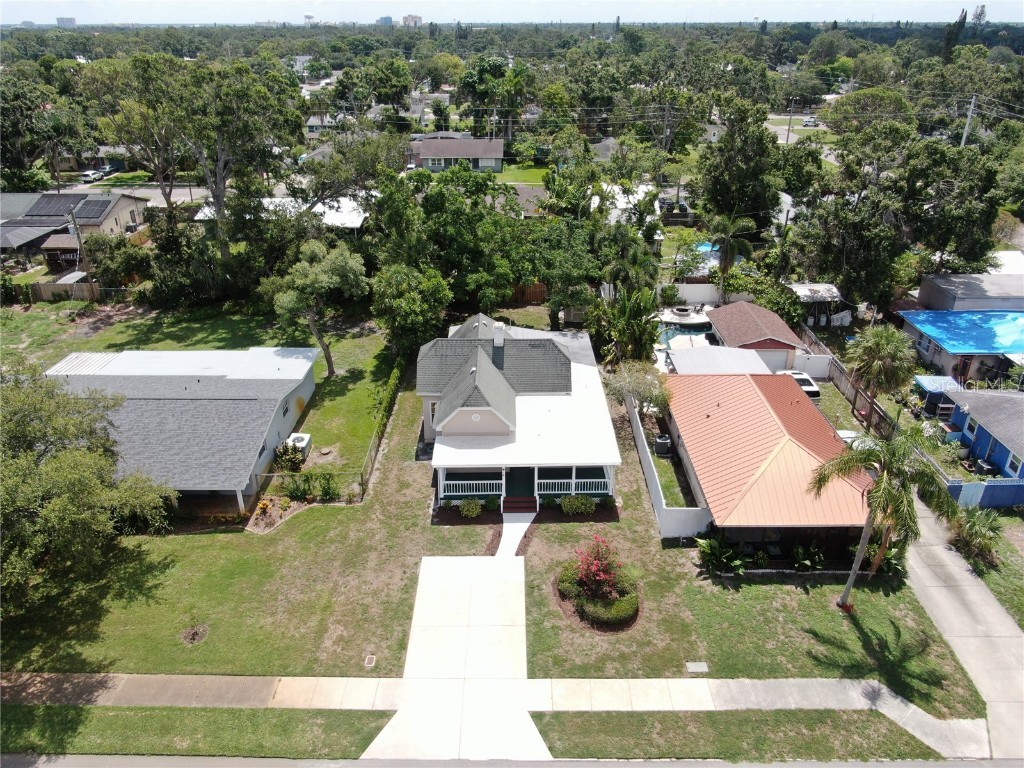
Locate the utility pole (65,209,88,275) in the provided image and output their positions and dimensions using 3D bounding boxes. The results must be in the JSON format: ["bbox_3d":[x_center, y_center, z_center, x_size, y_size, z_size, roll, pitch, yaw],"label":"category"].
[{"bbox_3d":[-39.615,-11.760,65.394,0.450,9.100,0.450,0,27,0],"label":"utility pole"}]

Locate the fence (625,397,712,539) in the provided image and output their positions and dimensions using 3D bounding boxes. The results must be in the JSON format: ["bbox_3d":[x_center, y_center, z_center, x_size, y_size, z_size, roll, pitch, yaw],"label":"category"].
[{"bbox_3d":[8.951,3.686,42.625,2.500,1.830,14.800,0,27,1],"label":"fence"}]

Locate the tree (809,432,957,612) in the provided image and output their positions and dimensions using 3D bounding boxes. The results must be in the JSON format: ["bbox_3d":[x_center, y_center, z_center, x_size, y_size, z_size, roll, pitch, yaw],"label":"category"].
[{"bbox_3d":[15.186,6.095,30.608,5.800,8.400,5.500,0,27,0],"label":"tree"}]

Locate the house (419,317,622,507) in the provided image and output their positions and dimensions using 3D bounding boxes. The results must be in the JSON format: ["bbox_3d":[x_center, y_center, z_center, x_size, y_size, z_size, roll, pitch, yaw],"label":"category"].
[{"bbox_3d":[-0.010,-0.308,44.966,11.400,6.900,18.100,0,27,0],"label":"house"}]

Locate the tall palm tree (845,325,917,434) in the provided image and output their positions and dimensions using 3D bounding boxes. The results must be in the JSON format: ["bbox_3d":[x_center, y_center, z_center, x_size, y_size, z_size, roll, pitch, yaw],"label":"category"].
[{"bbox_3d":[22.589,-0.122,43.939,4.200,7.300,4.200,0,27,0],"label":"tall palm tree"}]

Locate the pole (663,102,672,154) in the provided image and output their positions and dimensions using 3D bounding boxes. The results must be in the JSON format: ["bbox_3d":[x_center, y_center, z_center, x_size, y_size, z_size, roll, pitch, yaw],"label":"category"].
[{"bbox_3d":[24.615,-38.607,114.227,0.450,12.000,0.450,0,27,0],"label":"pole"}]

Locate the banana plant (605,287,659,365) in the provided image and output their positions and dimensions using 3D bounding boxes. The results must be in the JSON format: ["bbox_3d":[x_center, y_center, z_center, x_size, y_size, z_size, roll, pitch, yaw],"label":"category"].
[{"bbox_3d":[9.000,-4.540,54.072,3.800,5.800,3.500,0,27,0],"label":"banana plant"}]

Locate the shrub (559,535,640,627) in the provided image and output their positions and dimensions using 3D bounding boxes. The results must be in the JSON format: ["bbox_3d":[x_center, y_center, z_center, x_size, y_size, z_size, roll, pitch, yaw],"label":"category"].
[{"bbox_3d":[3.918,8.366,31.878,3.500,3.300,3.300,0,27,0],"label":"shrub"}]

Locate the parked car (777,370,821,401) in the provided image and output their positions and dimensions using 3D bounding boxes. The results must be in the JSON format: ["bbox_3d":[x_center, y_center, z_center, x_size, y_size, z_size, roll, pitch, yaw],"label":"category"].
[{"bbox_3d":[19.701,0.158,49.582,1.900,1.700,4.700,0,27,0],"label":"parked car"}]

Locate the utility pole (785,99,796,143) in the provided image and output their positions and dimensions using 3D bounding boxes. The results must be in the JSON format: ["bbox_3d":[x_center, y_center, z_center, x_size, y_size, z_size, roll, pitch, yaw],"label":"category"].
[{"bbox_3d":[52.911,-48.532,135.177,0.400,10.400,0.400,0,27,0],"label":"utility pole"}]

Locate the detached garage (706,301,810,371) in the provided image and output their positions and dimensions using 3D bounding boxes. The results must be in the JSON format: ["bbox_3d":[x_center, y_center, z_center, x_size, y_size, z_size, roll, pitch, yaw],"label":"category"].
[{"bbox_3d":[18.497,-3.546,54.877,5.600,3.500,7.200,0,27,0],"label":"detached garage"}]

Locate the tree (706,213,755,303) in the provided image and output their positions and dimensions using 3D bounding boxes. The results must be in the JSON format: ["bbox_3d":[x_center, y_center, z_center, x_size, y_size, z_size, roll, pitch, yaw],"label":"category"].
[{"bbox_3d":[19.738,-10.963,64.790,4.400,7.700,4.300,0,27,0],"label":"tree"}]

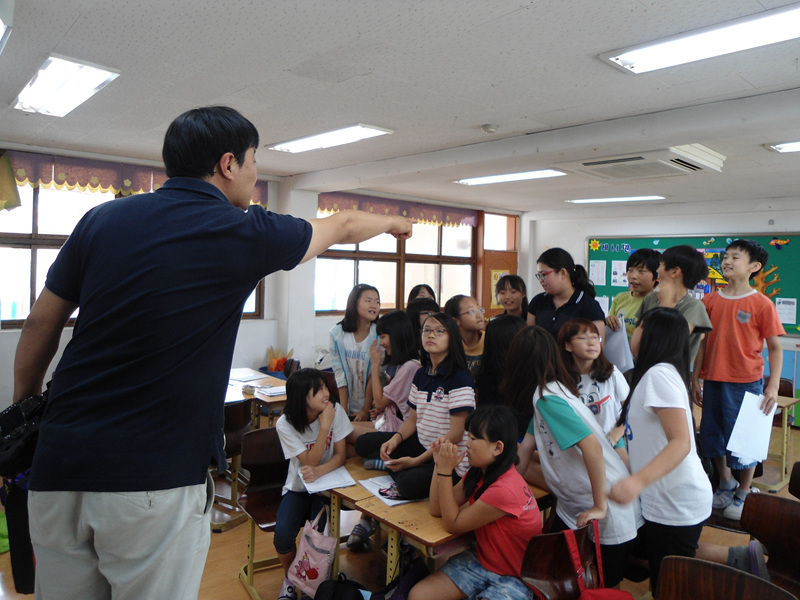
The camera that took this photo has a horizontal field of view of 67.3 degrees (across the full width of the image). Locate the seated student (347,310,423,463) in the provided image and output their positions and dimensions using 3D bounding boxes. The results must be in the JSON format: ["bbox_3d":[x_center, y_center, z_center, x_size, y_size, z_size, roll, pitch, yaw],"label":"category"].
[{"bbox_3d":[-0.090,0.406,3.170,0.500,0.740,0.520,1,4,-21],"label":"seated student"}]

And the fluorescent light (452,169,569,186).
[{"bbox_3d":[1.083,-1.224,6.067,0.310,0.060,1.260,-1,4,-40],"label":"fluorescent light"}]

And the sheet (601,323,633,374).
[{"bbox_3d":[1.028,0.223,2.880,0.210,0.290,0.020,-5,1,17],"label":"sheet"}]

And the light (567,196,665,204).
[{"bbox_3d":[2.699,-1.260,7.590,0.300,0.060,1.250,-1,4,-40],"label":"light"}]

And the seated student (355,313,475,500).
[{"bbox_3d":[0.055,0.415,2.760,0.580,0.780,0.560,4,4,37],"label":"seated student"}]

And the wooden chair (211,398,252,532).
[{"bbox_3d":[-1.203,1.005,3.855,0.460,0.760,0.380,4,4,37],"label":"wooden chair"}]

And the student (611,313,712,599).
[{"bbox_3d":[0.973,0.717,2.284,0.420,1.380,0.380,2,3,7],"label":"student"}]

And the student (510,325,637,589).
[{"bbox_3d":[0.665,0.825,2.280,0.490,1.430,0.450,1,3,-10],"label":"student"}]

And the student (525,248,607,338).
[{"bbox_3d":[0.771,0.460,2.885,0.430,1.420,0.310,4,4,40],"label":"student"}]

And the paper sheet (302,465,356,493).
[{"bbox_3d":[-0.308,0.760,2.560,0.215,0.010,0.280,0,3,-24],"label":"paper sheet"}]

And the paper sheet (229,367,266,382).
[{"bbox_3d":[-1.273,0.626,4.898,0.220,0.010,0.300,3,4,24],"label":"paper sheet"}]

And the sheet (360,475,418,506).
[{"bbox_3d":[-0.011,0.777,2.467,0.210,0.008,0.297,0,3,-28],"label":"sheet"}]

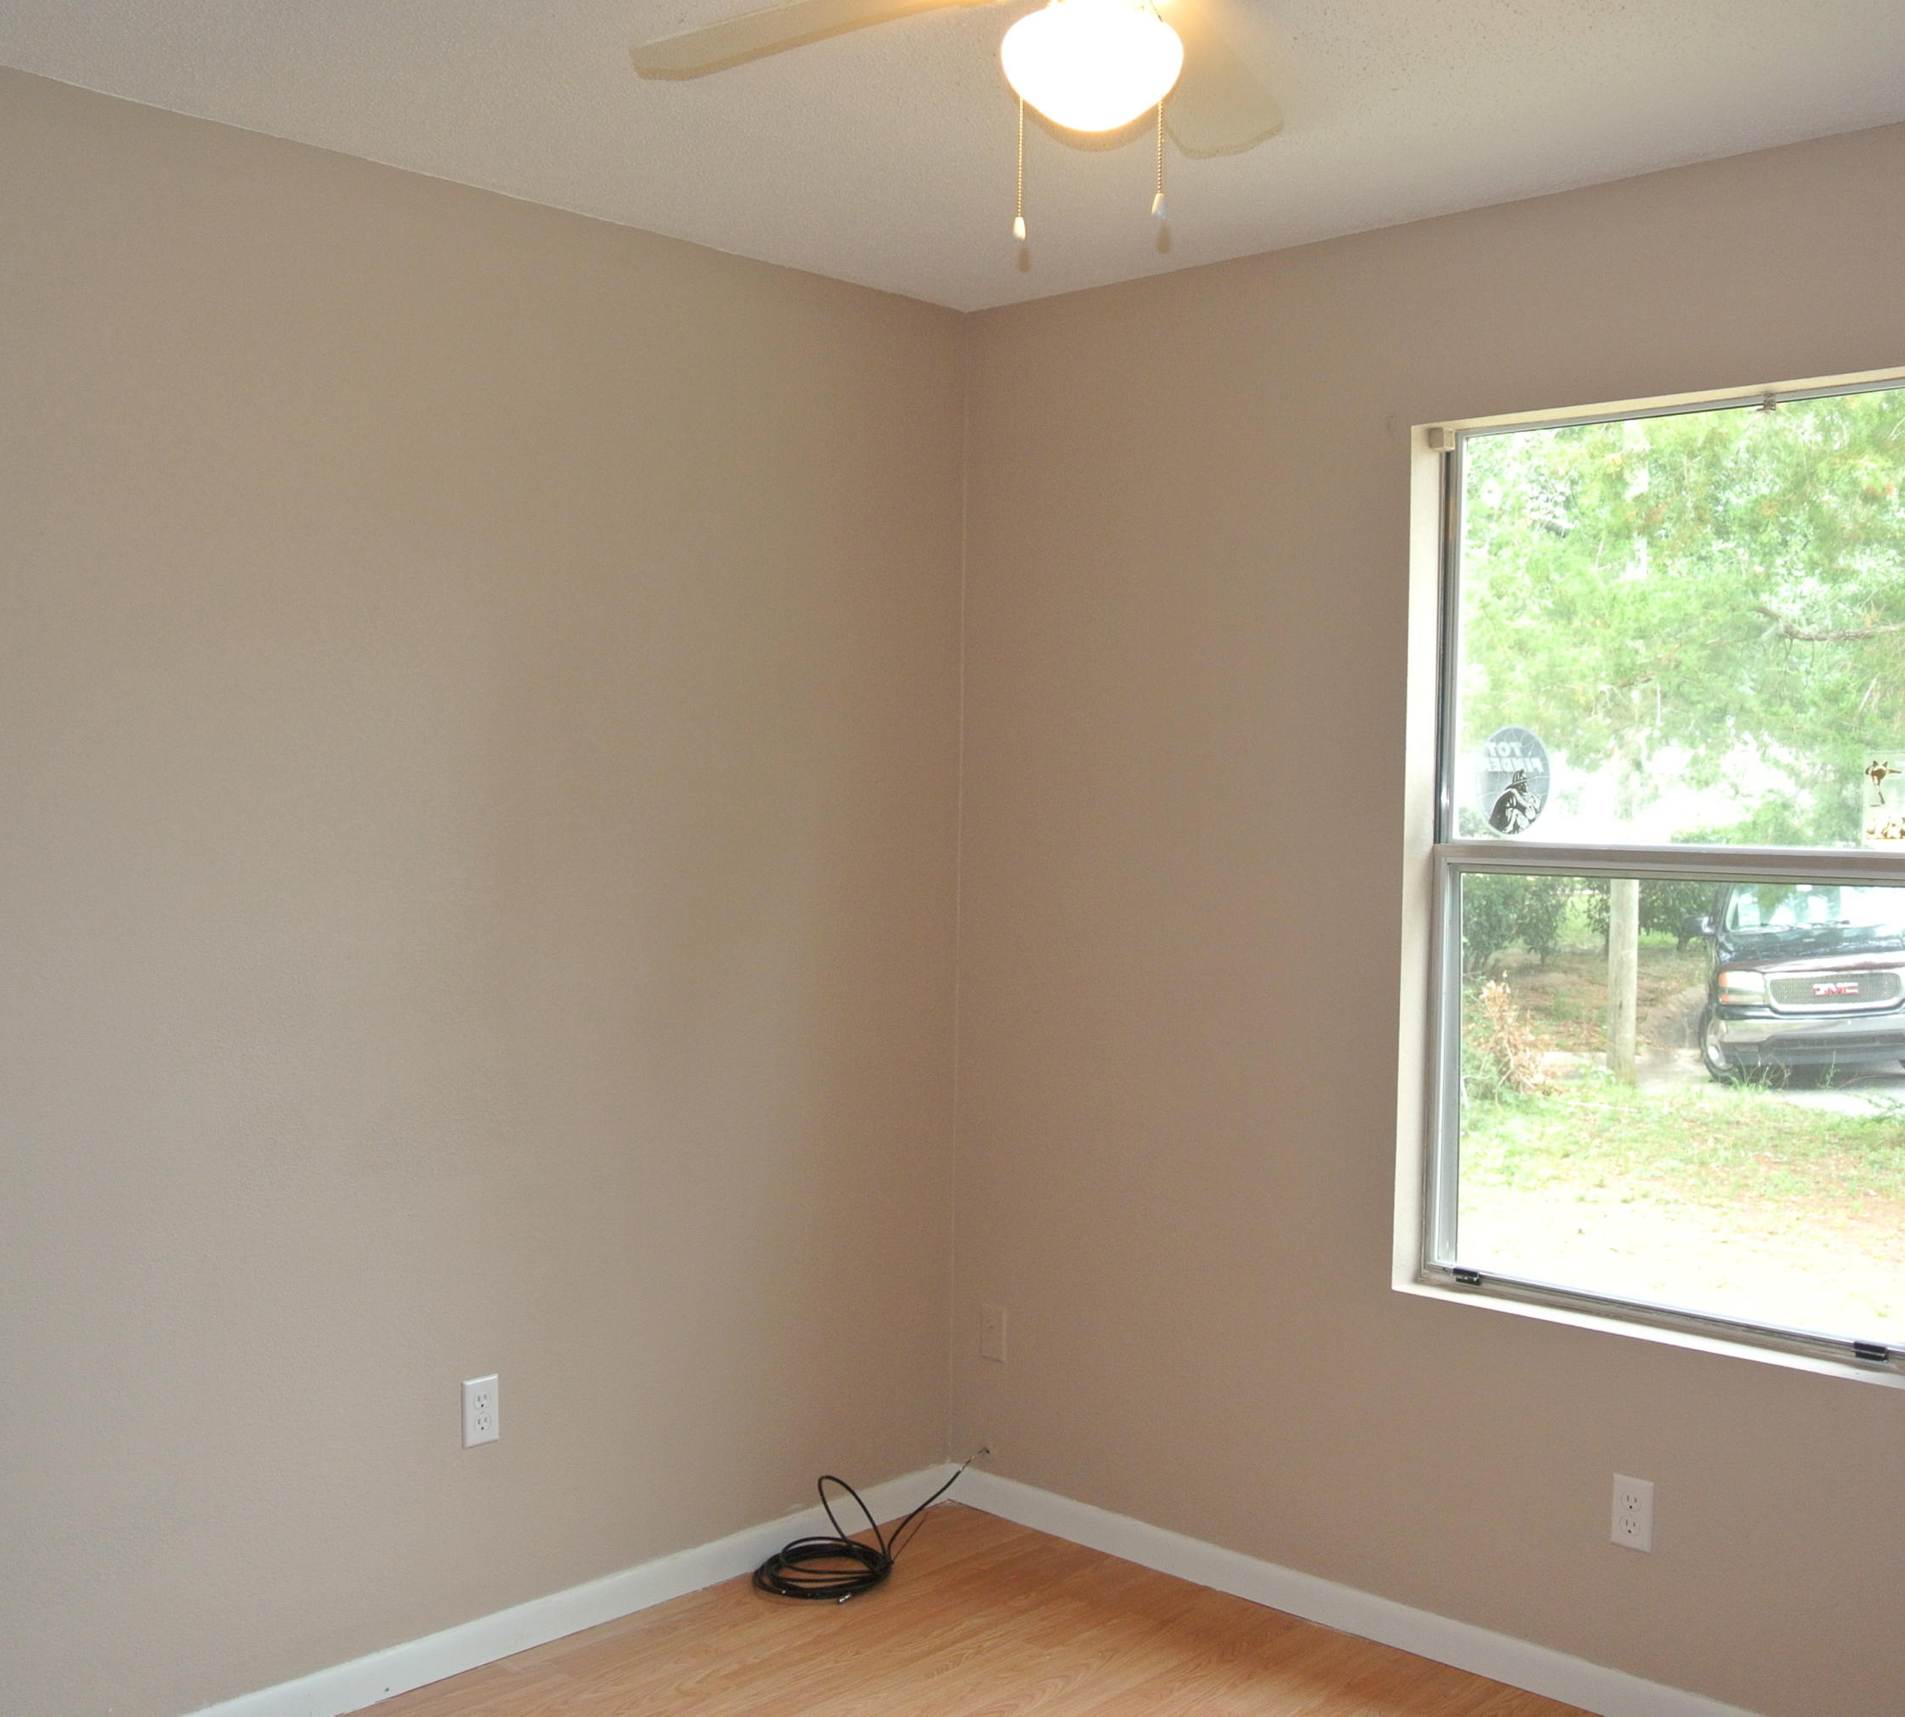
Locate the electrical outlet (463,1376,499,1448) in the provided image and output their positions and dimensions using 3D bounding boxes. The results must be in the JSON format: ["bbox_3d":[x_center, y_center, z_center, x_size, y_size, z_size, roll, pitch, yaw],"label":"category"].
[{"bbox_3d":[-0.795,0.934,3.248,0.010,0.115,0.069,3,3,43],"label":"electrical outlet"}]

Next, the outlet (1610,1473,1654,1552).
[{"bbox_3d":[1.089,1.048,3.083,0.069,0.115,0.010,3,3,43],"label":"outlet"}]

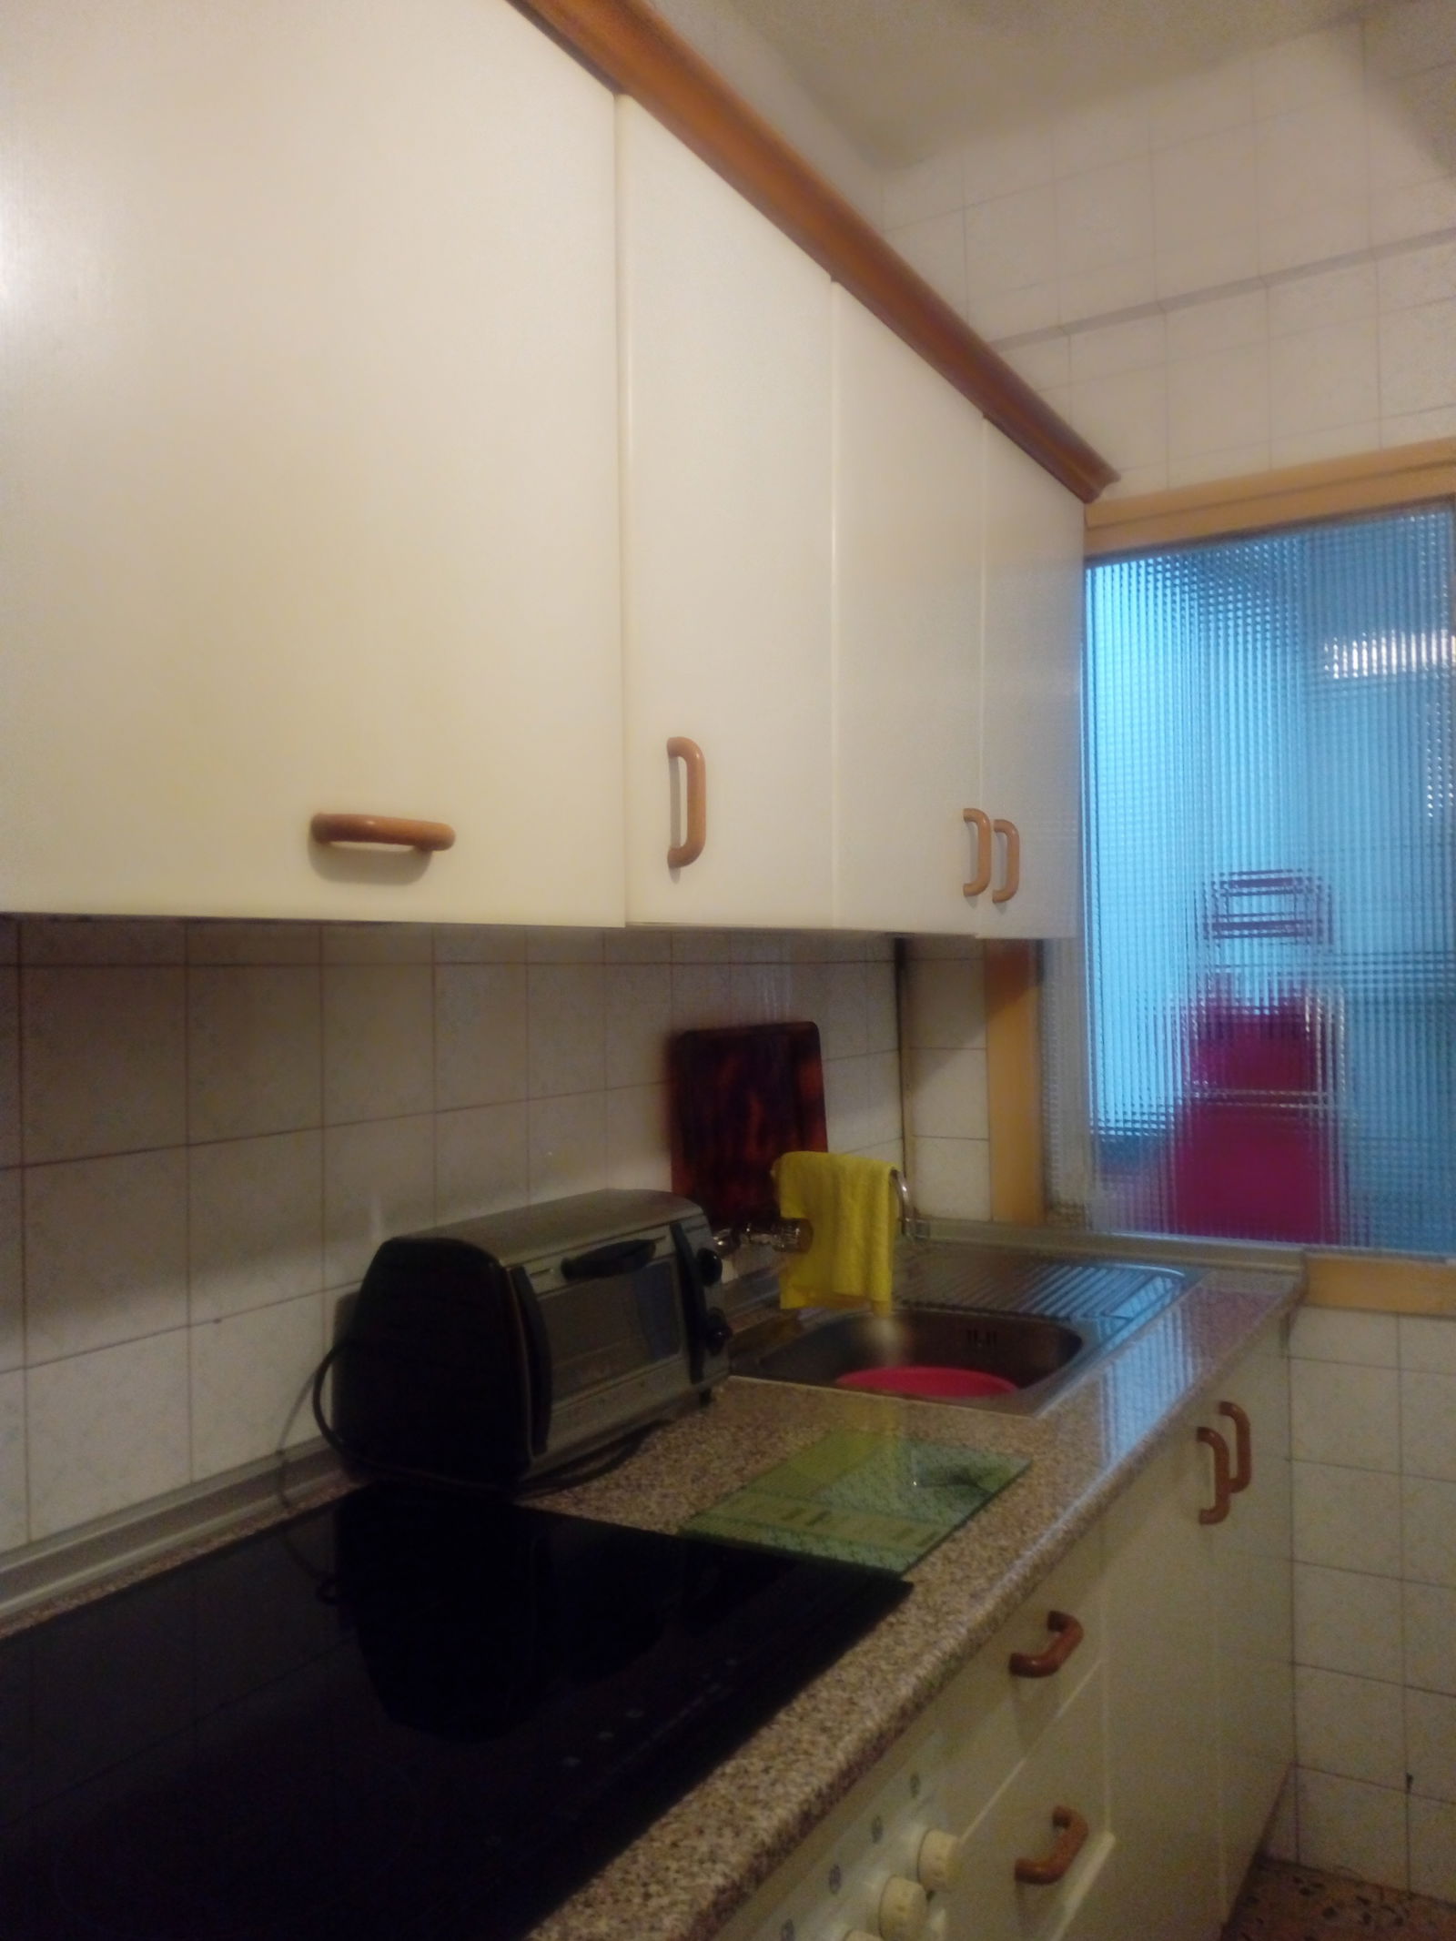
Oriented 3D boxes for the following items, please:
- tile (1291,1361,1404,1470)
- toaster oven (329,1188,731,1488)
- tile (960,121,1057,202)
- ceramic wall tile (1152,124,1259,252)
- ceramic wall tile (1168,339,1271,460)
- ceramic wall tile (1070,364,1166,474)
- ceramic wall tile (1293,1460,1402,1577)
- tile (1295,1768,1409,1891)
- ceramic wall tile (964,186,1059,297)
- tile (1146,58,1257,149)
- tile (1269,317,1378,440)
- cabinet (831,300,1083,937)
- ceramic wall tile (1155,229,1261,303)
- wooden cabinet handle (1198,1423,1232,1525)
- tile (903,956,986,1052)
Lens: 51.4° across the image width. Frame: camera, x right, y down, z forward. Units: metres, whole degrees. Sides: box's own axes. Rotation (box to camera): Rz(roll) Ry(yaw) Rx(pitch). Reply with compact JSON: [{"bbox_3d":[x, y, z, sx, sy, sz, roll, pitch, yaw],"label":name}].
[{"bbox_3d":[0.895,0.643,2.197,0.150,0.150,0.010,-1,0,31],"label":"tile"},{"bbox_3d":[-0.179,0.353,1.495,0.220,0.222,0.346,-1,0,30],"label":"toaster oven"},{"bbox_3d":[0.448,-1.276,2.401,0.150,0.097,0.010,-1,0,31],"label":"tile"},{"bbox_3d":[0.706,-1.153,2.239,0.151,0.151,0.010,-1,0,30],"label":"ceramic wall tile"},{"bbox_3d":[0.741,-0.859,2.288,0.151,0.151,0.010,-1,0,30],"label":"ceramic wall tile"},{"bbox_3d":[0.609,-0.853,2.357,0.150,0.150,0.010,-1,0,31],"label":"ceramic wall tile"},{"bbox_3d":[0.908,0.803,2.219,0.151,0.151,0.010,-1,0,30],"label":"ceramic wall tile"},{"bbox_3d":[0.915,1.252,2.218,0.151,0.143,0.010,-1,0,30],"label":"tile"},{"bbox_3d":[0.450,-1.152,2.400,0.150,0.150,0.010,-1,0,31],"label":"ceramic wall tile"},{"bbox_3d":[0.707,-1.282,2.245,0.150,0.099,0.010,-1,0,31],"label":"tile"},{"bbox_3d":[0.868,-0.858,2.201,0.150,0.150,0.010,-1,0,31],"label":"tile"},{"bbox_3d":[0.197,-0.393,2.086,0.329,0.698,0.898,-1,0,30],"label":"cabinet"},{"bbox_3d":[0.711,-1.044,2.244,0.150,0.073,0.010,-1,0,31],"label":"ceramic wall tile"},{"bbox_3d":[0.569,0.588,1.772,0.032,0.108,0.015,-1,0,30],"label":"wooden cabinet handle"},{"bbox_3d":[0.366,0.055,2.531,0.145,0.151,0.010,-1,0,30],"label":"tile"}]

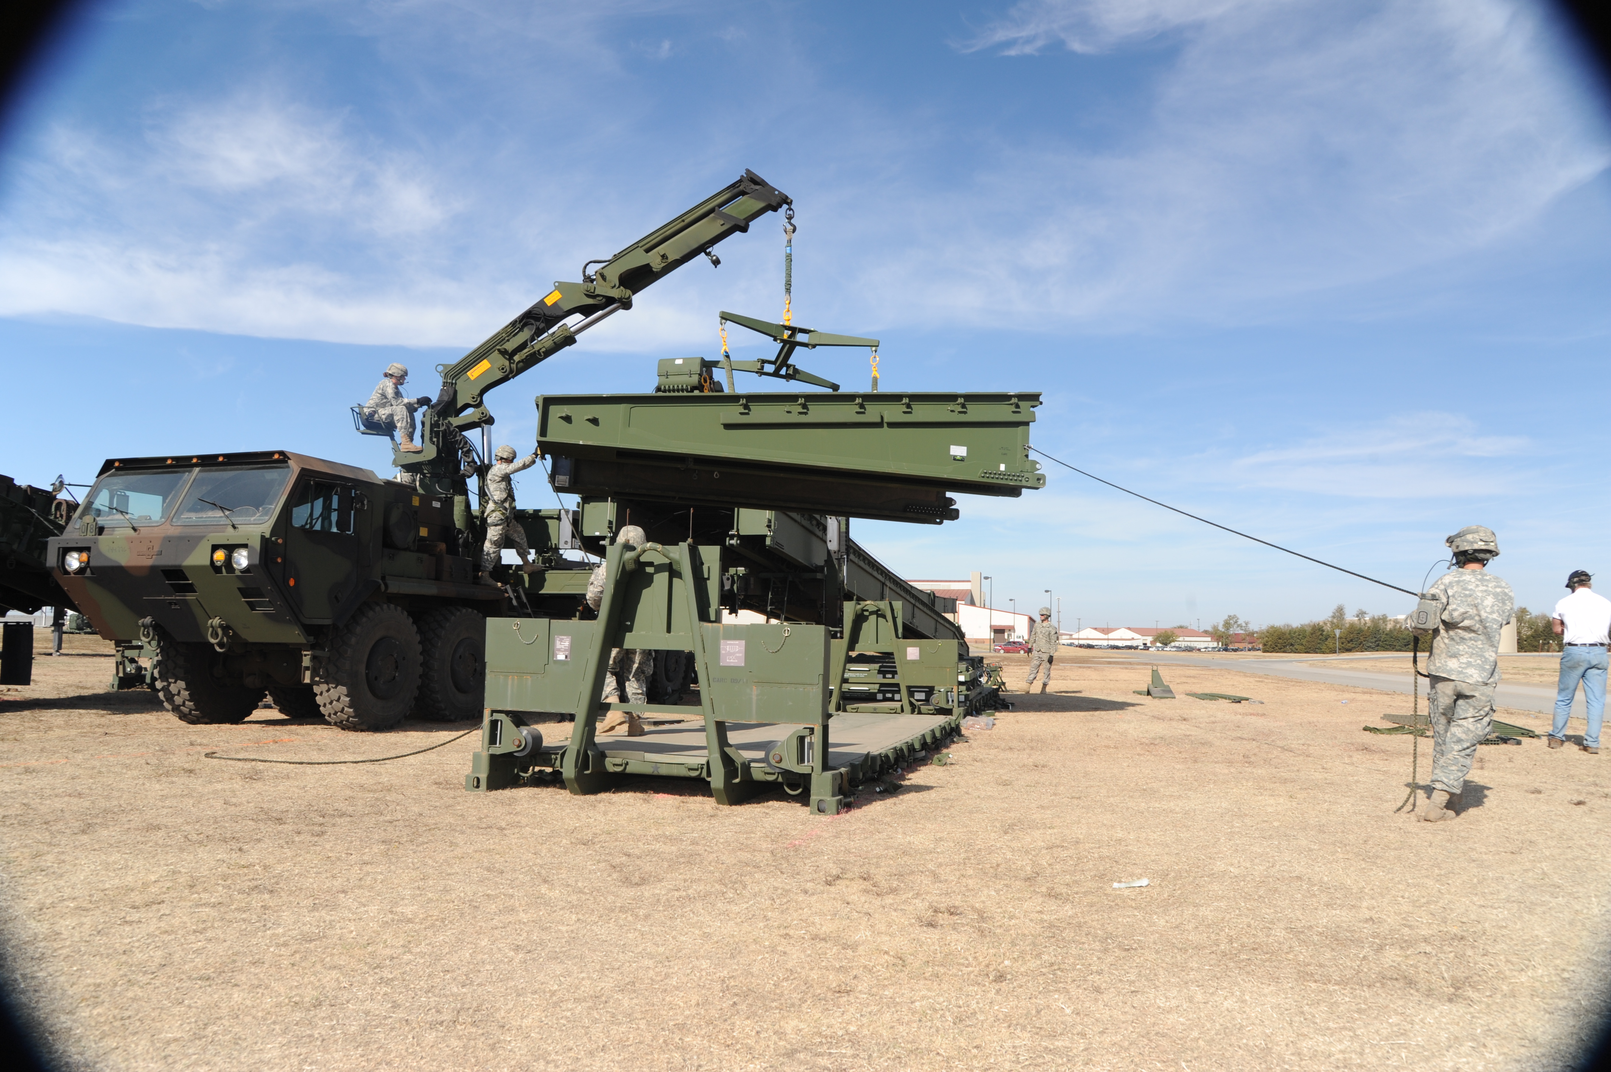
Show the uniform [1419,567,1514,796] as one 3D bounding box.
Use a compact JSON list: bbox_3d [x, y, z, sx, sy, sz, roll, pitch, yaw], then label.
[{"bbox_3d":[4.067,0.887,6.600,0.550,1.397,0.450,-1,-6,17],"label":"uniform"}]

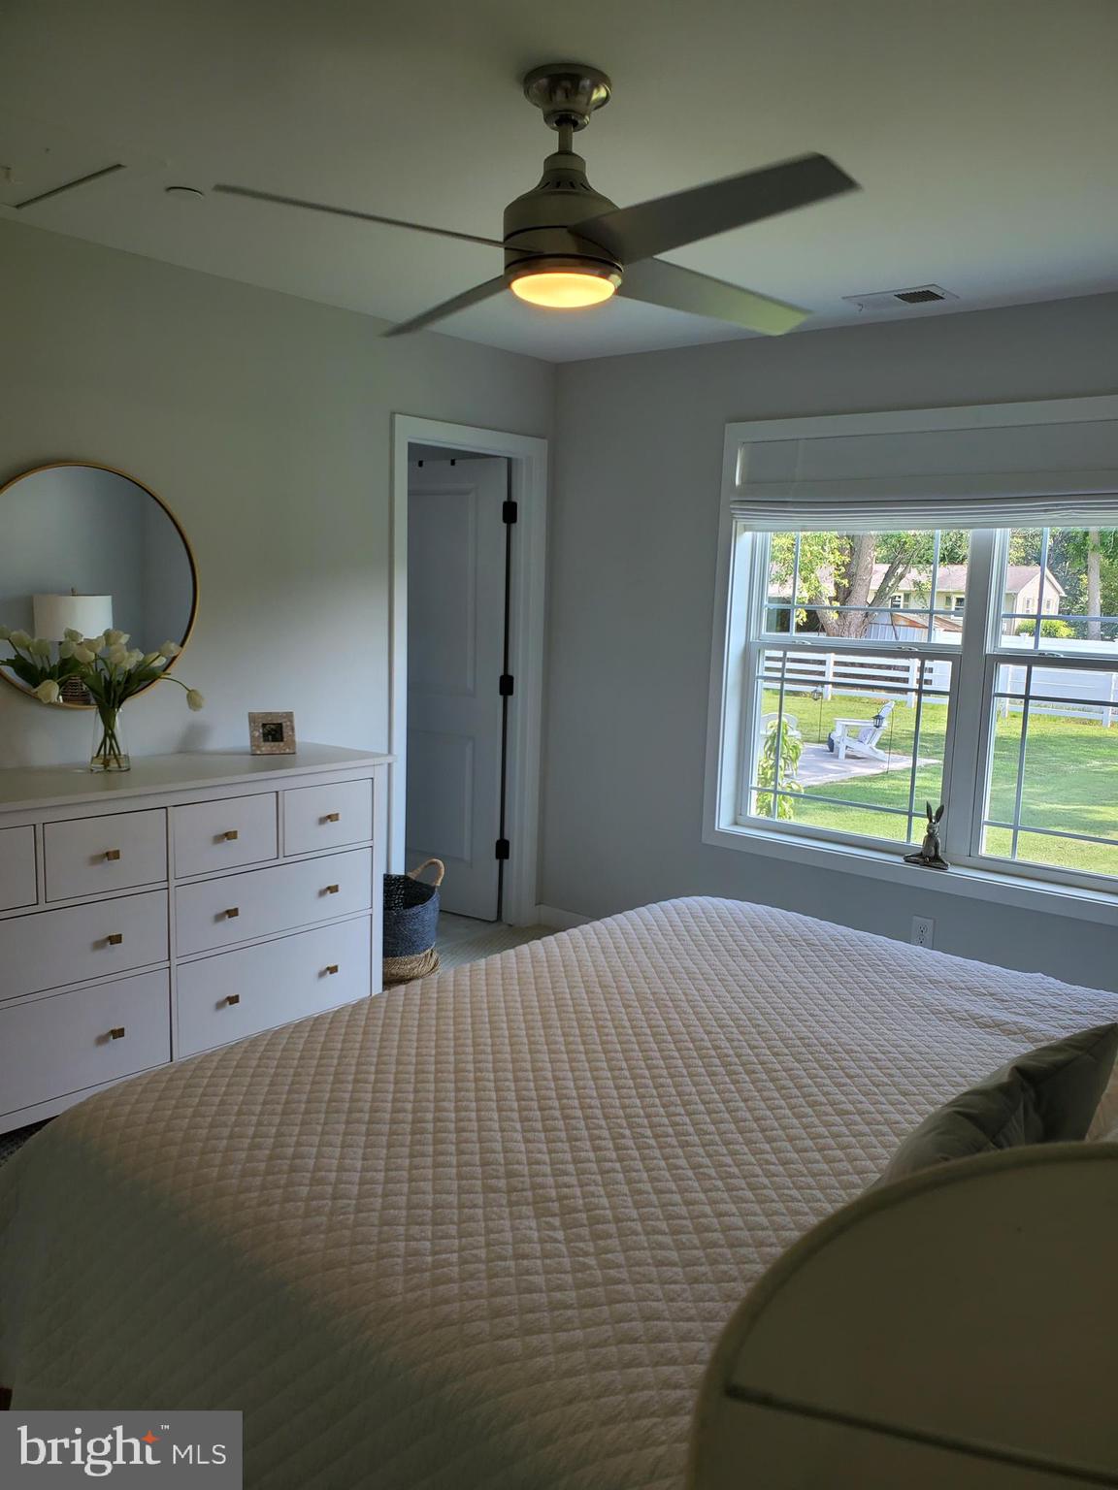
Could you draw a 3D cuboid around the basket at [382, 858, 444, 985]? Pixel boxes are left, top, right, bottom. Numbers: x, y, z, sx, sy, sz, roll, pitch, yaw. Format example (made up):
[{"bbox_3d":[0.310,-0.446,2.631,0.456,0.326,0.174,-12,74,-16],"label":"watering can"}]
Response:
[{"bbox_3d":[-0.647,0.704,4.228,0.380,0.410,0.390,9,11,40],"label":"basket"}]

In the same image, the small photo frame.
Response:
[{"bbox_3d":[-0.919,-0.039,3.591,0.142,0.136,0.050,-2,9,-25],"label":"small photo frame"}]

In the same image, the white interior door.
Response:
[{"bbox_3d":[-0.553,-0.248,5.088,0.710,2.030,0.035,8,10,34],"label":"white interior door"}]

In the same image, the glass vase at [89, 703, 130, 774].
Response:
[{"bbox_3d":[-1.287,-0.021,3.213,0.105,0.185,0.105,9,11,40],"label":"glass vase"}]

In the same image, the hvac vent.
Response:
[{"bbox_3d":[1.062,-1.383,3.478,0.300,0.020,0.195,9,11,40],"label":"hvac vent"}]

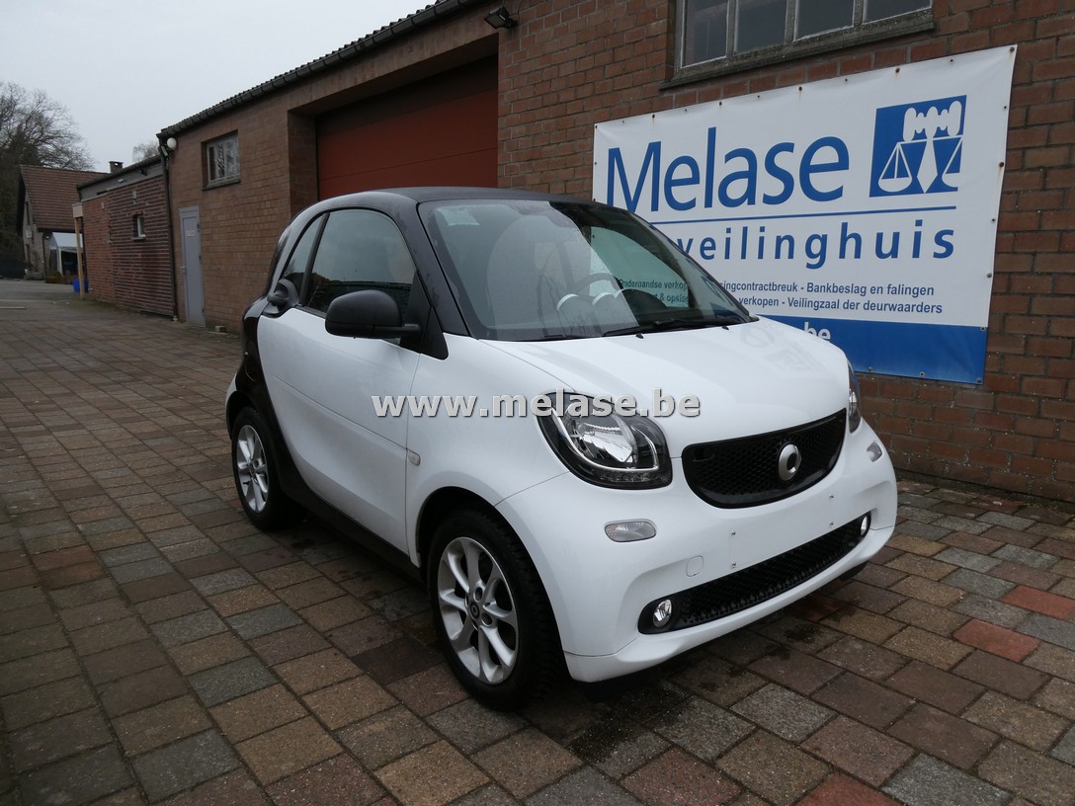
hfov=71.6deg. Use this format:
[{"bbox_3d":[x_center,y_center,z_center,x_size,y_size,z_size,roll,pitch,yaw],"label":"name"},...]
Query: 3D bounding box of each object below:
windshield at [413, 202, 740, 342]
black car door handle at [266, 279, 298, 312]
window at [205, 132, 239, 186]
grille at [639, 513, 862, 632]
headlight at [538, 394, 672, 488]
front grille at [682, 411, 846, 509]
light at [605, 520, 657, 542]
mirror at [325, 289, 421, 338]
[{"bbox_3d":[0.209,-0.507,2.750,1.400,0.100,0.790,-8,51,-39],"label":"windshield"},{"bbox_3d":[-1.078,-0.440,3.123,0.100,0.150,0.220,-8,14,-39],"label":"black car door handle"},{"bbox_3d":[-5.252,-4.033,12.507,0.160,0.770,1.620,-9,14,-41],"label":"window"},{"bbox_3d":[0.738,0.513,2.285,1.180,0.160,0.100,-8,14,-39],"label":"grille"},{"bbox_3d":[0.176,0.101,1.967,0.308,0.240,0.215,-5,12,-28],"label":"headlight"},{"bbox_3d":[0.727,0.177,2.253,0.870,0.225,0.090,-8,14,-39],"label":"front grille"},{"bbox_3d":[0.232,0.321,1.871,0.155,0.058,0.045,-5,12,-27],"label":"light"},{"bbox_3d":[-0.521,-0.283,2.380,0.245,0.150,0.130,-8,14,-39],"label":"mirror"}]

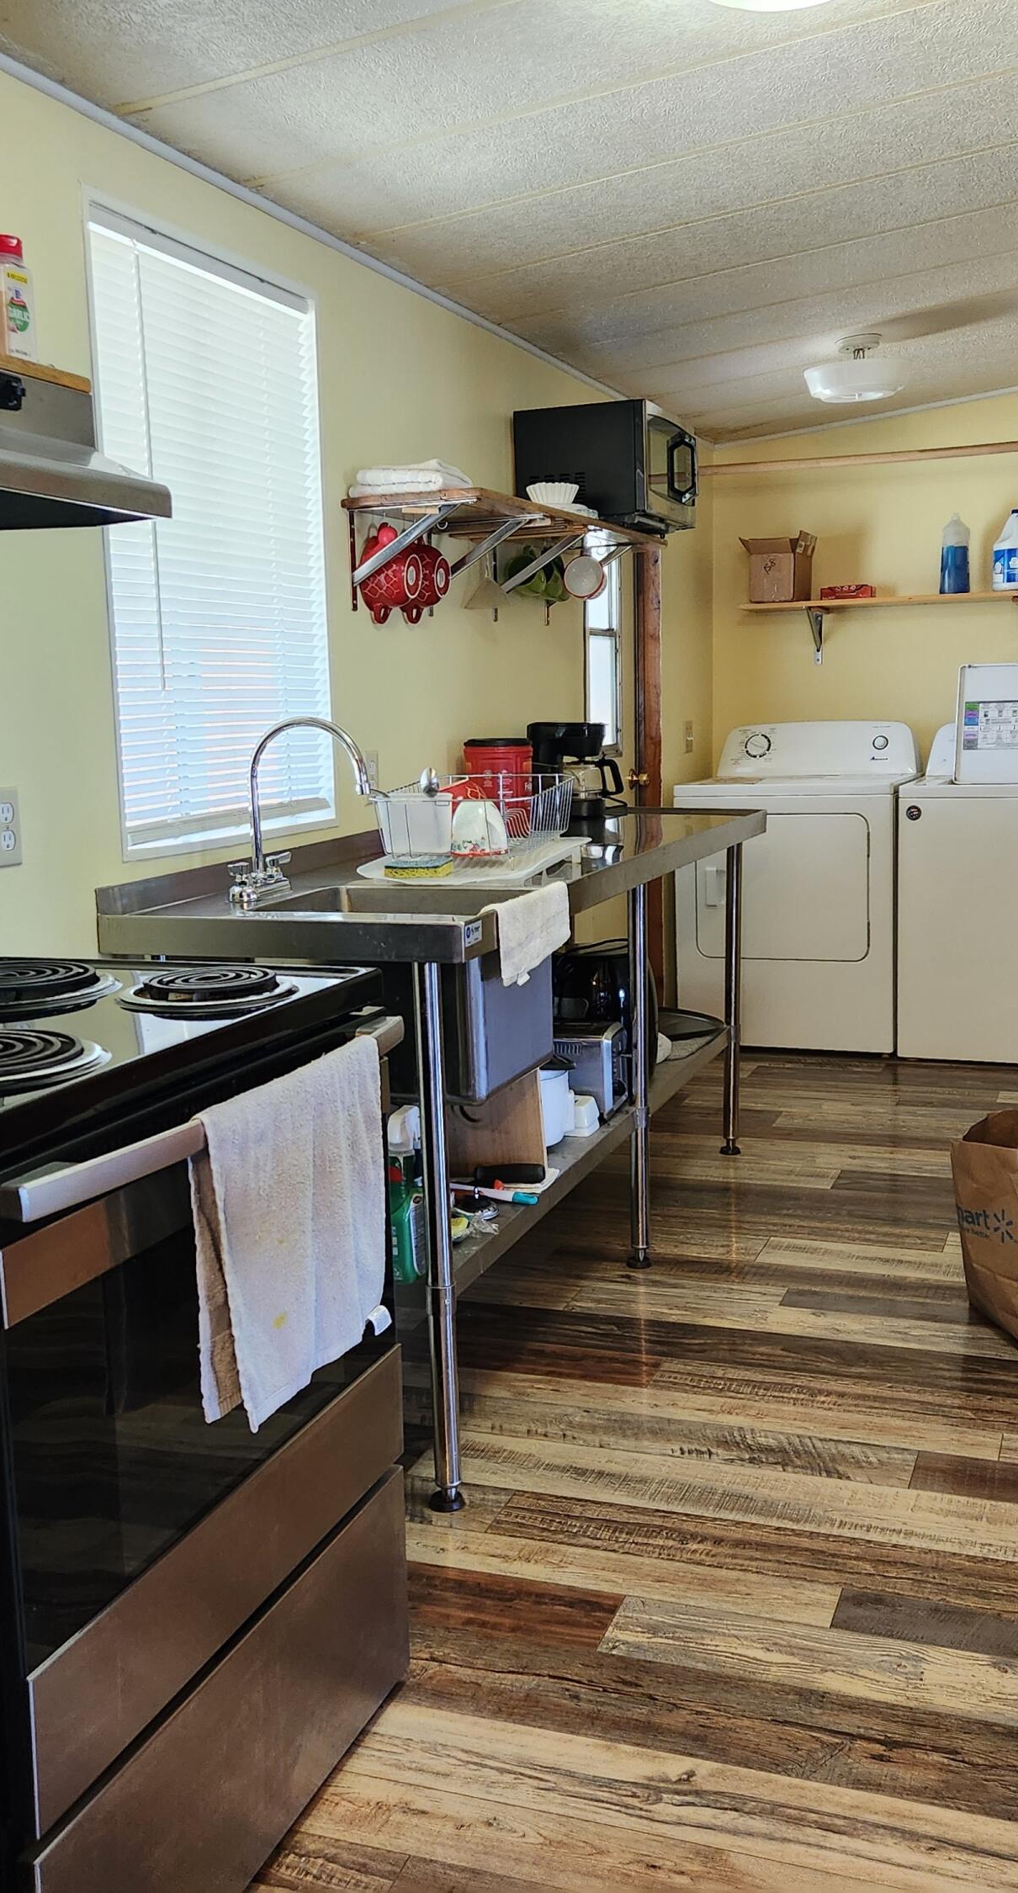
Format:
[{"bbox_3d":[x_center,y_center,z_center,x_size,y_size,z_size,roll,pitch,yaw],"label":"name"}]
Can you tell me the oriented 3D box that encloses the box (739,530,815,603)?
[{"bbox_3d":[1.020,-1.429,6.336,0.250,0.255,0.200,3,9,28],"label":"box"}]

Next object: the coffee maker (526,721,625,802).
[{"bbox_3d":[0.173,-0.453,4.331,0.257,0.242,0.178,2,9,20],"label":"coffee maker"}]

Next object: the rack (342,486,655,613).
[{"bbox_3d":[0.046,-0.898,3.991,0.297,0.223,1.426,2,9,20],"label":"rack"}]

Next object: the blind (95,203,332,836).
[{"bbox_3d":[-0.501,-0.696,2.961,0.050,0.990,0.728,2,9,20],"label":"blind"}]

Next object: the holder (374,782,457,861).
[{"bbox_3d":[-0.175,-0.230,3.150,0.139,0.119,0.124,2,9,20],"label":"holder"}]

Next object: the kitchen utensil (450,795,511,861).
[{"bbox_3d":[-0.051,-0.221,3.116,0.114,0.104,0.114,-2,9,0],"label":"kitchen utensil"}]

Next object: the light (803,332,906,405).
[{"bbox_3d":[0.988,-1.640,4.785,0.297,0.178,0.297,2,9,20],"label":"light"}]

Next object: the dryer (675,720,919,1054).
[{"bbox_3d":[1.040,-0.233,5.940,0.735,1.097,0.713,2,9,20],"label":"dryer"}]

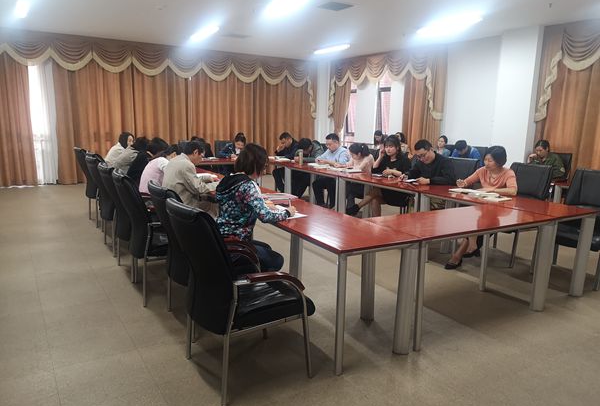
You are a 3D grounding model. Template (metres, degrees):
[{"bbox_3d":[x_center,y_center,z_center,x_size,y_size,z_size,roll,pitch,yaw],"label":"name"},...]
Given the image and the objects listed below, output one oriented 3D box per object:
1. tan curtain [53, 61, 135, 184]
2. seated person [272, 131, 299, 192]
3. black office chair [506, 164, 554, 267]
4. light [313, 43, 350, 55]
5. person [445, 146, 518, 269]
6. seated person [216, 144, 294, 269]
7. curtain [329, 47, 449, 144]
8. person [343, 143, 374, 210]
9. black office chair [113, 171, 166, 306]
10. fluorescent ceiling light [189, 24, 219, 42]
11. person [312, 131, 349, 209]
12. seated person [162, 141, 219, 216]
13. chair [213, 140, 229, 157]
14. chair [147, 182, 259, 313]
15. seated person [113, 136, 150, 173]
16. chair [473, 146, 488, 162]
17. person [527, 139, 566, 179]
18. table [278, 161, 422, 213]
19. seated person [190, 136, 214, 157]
[{"bbox_3d":[-4.046,-1.635,9.261,1.520,2.500,0.180,-5,13,-31],"label":"tan curtain"},{"bbox_3d":[-0.187,-0.687,8.337,0.880,1.190,0.560,-5,13,-32],"label":"seated person"},{"bbox_3d":[2.349,0.115,5.268,0.720,1.030,0.600,-5,12,-31],"label":"black office chair"},{"bbox_3d":[0.655,-3.221,9.844,0.250,0.080,1.270,-5,13,-32],"label":"light"},{"bbox_3d":[1.905,0.021,4.869,0.960,1.220,0.620,-5,13,-32],"label":"person"},{"bbox_3d":[-0.313,0.225,3.367,0.800,1.270,0.520,-5,12,-30],"label":"seated person"},{"bbox_3d":[1.753,-1.974,10.829,0.250,2.870,3.800,-5,12,-30],"label":"curtain"},{"bbox_3d":[0.920,-0.304,7.011,0.780,1.180,0.500,-5,12,-31],"label":"person"},{"bbox_3d":[-1.120,0.226,3.883,0.720,1.030,0.600,-5,13,-32],"label":"black office chair"},{"bbox_3d":[-1.701,-2.978,8.255,0.250,0.080,1.270,-5,13,-32],"label":"fluorescent ceiling light"},{"bbox_3d":[0.460,-0.459,7.302,0.800,1.220,0.520,-5,12,-30],"label":"person"},{"bbox_3d":[-0.866,0.078,4.189,0.800,1.240,0.520,-5,12,-30],"label":"seated person"},{"bbox_3d":[-1.333,-0.728,9.532,0.600,1.030,0.720,-5,12,-31],"label":"chair"},{"bbox_3d":[-0.626,0.362,3.339,0.760,1.000,0.600,-5,12,-30],"label":"chair"},{"bbox_3d":[-1.875,-0.194,5.565,0.820,1.180,0.550,-5,13,-32],"label":"seated person"},{"bbox_3d":[3.234,-0.570,9.223,0.720,1.030,0.600,-5,12,-31],"label":"chair"},{"bbox_3d":[3.267,-0.247,6.408,0.800,1.230,0.550,-5,12,-30],"label":"person"},{"bbox_3d":[0.719,0.020,5.995,0.620,0.760,2.800,-5,12,-30],"label":"table"},{"bbox_3d":[-1.820,-0.702,9.039,0.520,1.130,0.750,-5,12,-31],"label":"seated person"}]

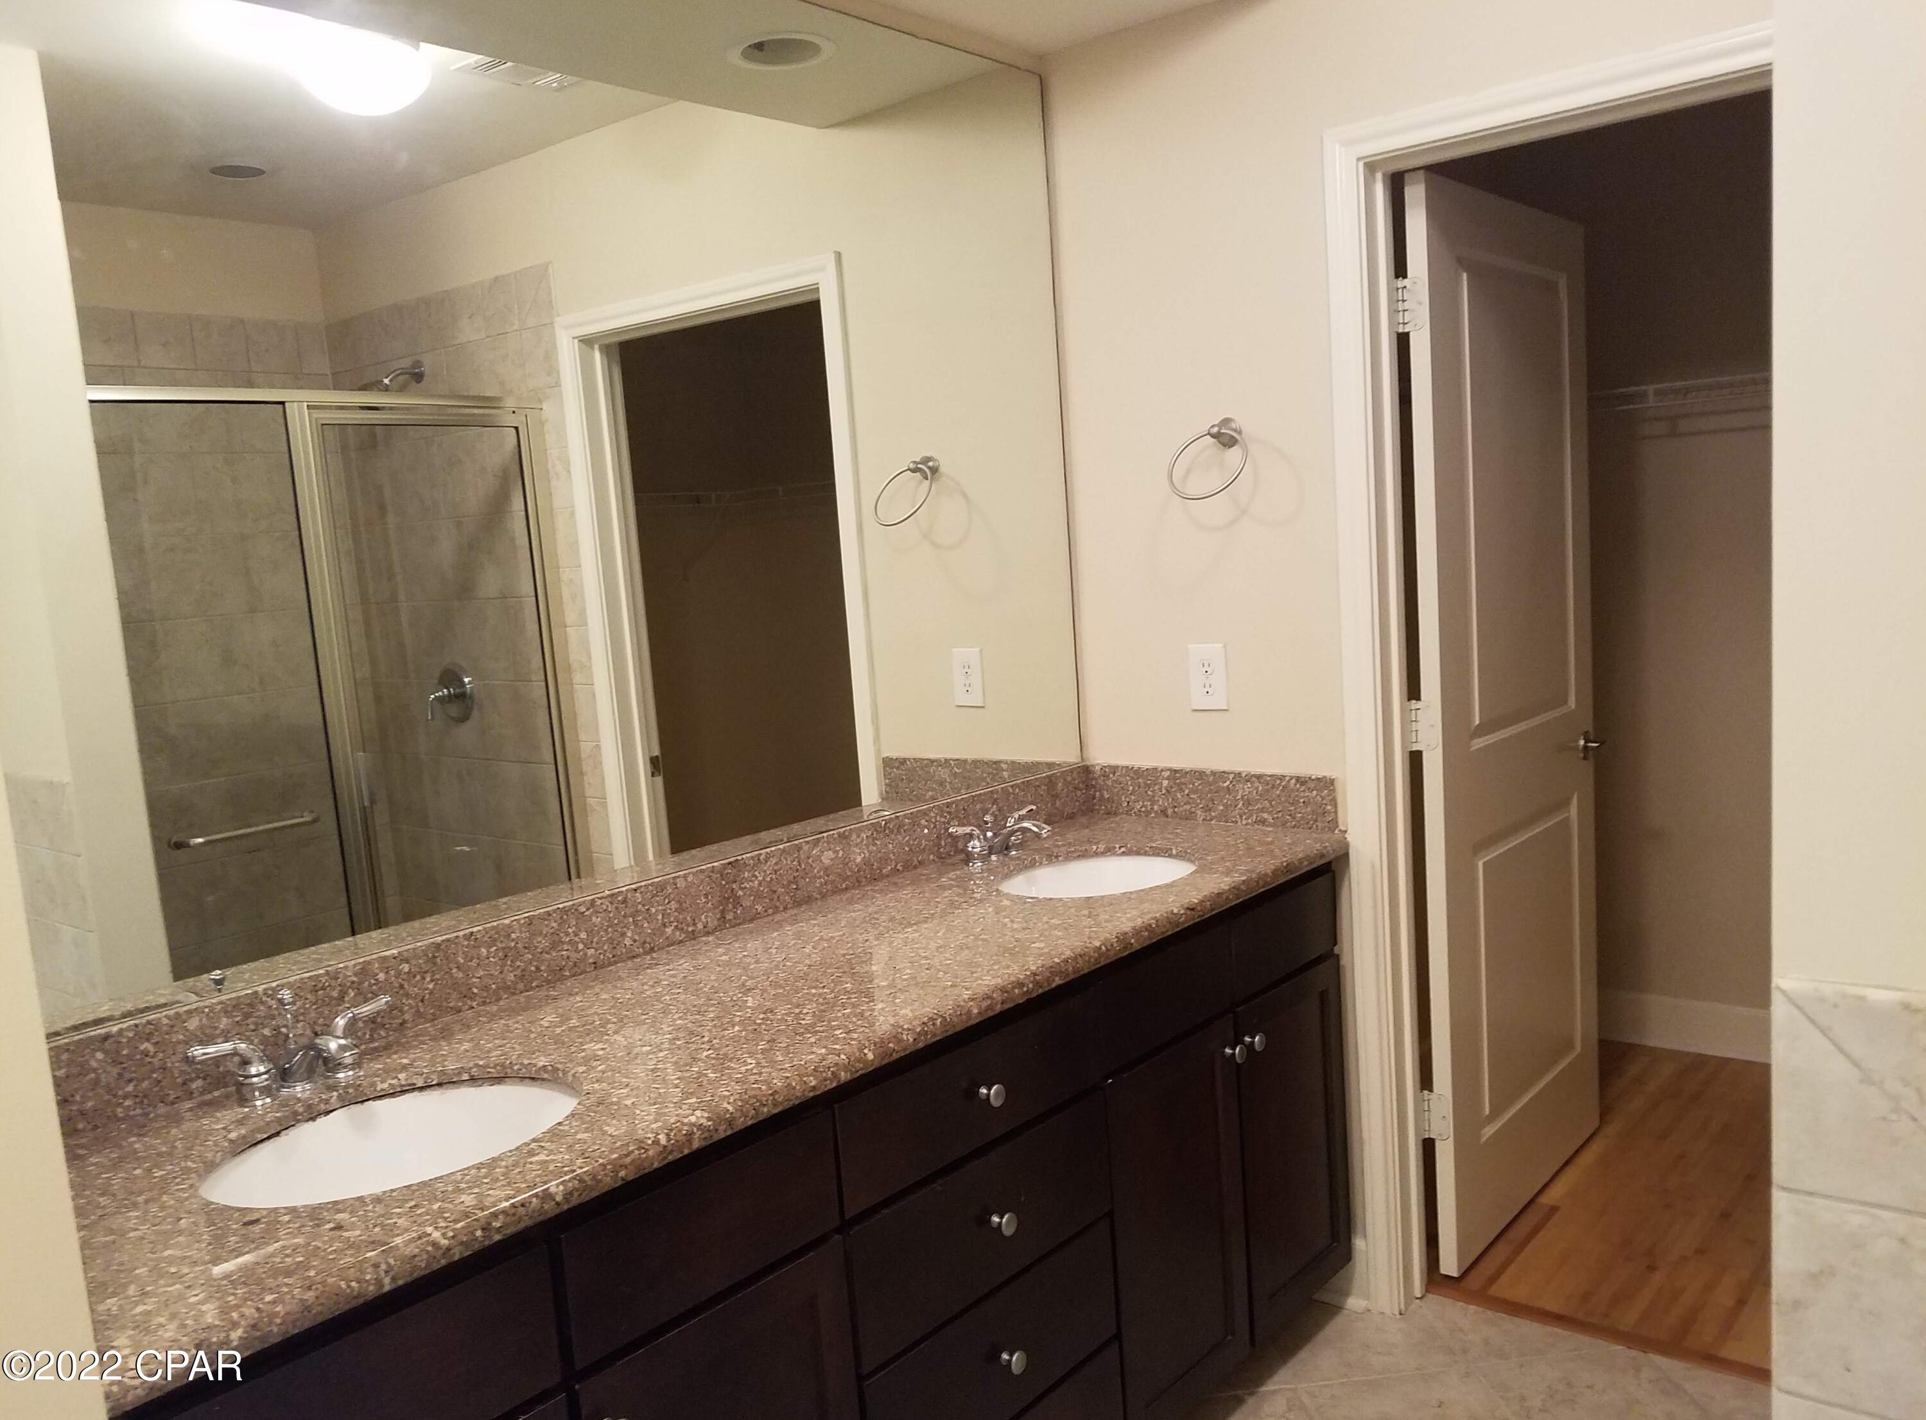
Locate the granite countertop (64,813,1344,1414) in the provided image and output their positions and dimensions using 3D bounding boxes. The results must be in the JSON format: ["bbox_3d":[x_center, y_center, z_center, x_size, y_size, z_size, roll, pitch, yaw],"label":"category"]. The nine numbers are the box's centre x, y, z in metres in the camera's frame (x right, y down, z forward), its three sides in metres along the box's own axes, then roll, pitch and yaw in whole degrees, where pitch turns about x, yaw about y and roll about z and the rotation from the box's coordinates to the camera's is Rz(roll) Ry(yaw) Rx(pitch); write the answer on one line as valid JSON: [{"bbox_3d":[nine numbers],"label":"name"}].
[{"bbox_3d":[-0.200,0.365,1.986,0.571,0.036,2.050,2,9,41],"label":"granite countertop"}]

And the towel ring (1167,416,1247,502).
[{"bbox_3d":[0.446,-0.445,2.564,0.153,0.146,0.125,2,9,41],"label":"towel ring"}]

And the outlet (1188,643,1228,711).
[{"bbox_3d":[0.459,-0.059,2.703,0.080,0.124,0.008,2,9,41],"label":"outlet"}]

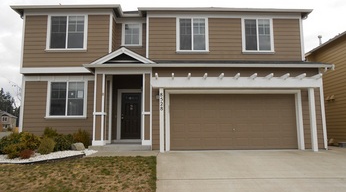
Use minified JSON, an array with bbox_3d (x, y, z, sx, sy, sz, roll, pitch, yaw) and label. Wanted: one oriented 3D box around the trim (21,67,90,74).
[{"bbox_3d":[-4.850,-1.053,10.885,2.990,0.225,0.100,0,-6,-2],"label":"trim"}]

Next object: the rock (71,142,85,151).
[{"bbox_3d":[-3.501,1.870,9.592,0.468,0.273,0.380,0,-6,-2],"label":"rock"}]

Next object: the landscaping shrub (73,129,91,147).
[{"bbox_3d":[-3.551,1.671,10.185,0.683,0.756,0.680,0,-6,-2],"label":"landscaping shrub"}]

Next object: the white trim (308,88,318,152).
[{"bbox_3d":[5.074,0.841,9.436,0.150,2.300,0.150,0,-6,-2],"label":"white trim"}]

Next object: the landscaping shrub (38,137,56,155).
[{"bbox_3d":[-4.277,1.691,8.949,0.598,0.560,0.600,0,-6,-2],"label":"landscaping shrub"}]

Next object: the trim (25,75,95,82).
[{"bbox_3d":[-4.784,-0.751,10.986,2.938,0.240,0.080,0,-6,-2],"label":"trim"}]

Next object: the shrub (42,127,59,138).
[{"bbox_3d":[-4.751,1.636,10.195,0.606,0.842,0.650,0,-6,-2],"label":"shrub"}]

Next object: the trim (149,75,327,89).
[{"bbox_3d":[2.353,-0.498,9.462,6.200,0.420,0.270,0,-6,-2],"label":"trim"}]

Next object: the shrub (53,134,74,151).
[{"bbox_3d":[-4.066,1.735,9.757,0.778,0.583,0.750,0,-6,-2],"label":"shrub"}]

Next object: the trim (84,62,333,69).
[{"bbox_3d":[1.384,-1.107,9.503,9.170,0.145,0.150,0,-6,-2],"label":"trim"}]

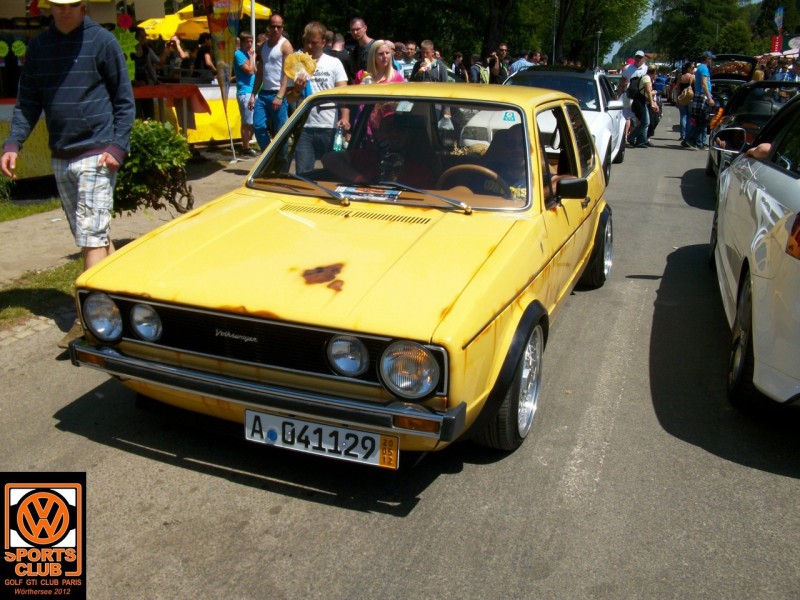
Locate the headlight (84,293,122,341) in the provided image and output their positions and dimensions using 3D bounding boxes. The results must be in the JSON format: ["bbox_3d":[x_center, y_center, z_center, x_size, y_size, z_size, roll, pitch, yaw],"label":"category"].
[{"bbox_3d":[-0.997,0.055,2.686,0.180,0.180,0.075,8,18,20],"label":"headlight"}]

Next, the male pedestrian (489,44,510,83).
[{"bbox_3d":[1.782,-3.564,13.800,0.550,1.790,0.360,-4,18,-17],"label":"male pedestrian"}]

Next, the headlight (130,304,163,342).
[{"bbox_3d":[-0.838,0.071,2.641,0.142,0.142,0.070,8,18,20],"label":"headlight"}]

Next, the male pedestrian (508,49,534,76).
[{"bbox_3d":[2.530,-4.453,16.744,0.550,1.686,0.420,16,22,40],"label":"male pedestrian"}]

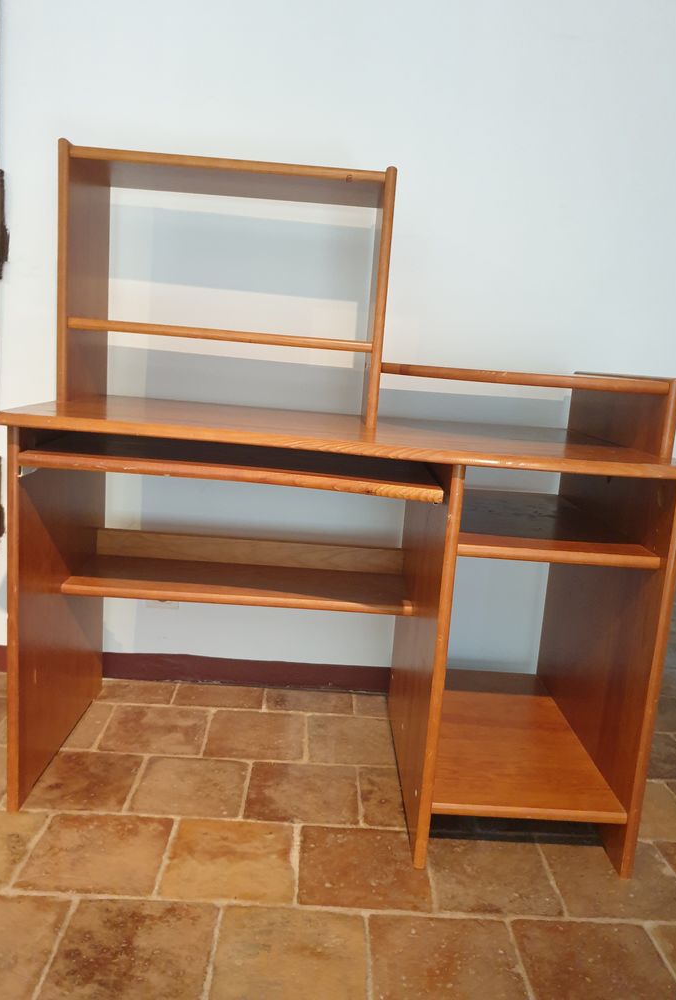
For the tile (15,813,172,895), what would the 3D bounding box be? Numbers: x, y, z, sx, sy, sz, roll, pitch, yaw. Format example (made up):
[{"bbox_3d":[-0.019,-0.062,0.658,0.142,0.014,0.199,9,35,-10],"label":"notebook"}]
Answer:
[{"bbox_3d":[-0.418,0.628,1.321,0.225,0.020,0.209,4,10,-2],"label":"tile"}]

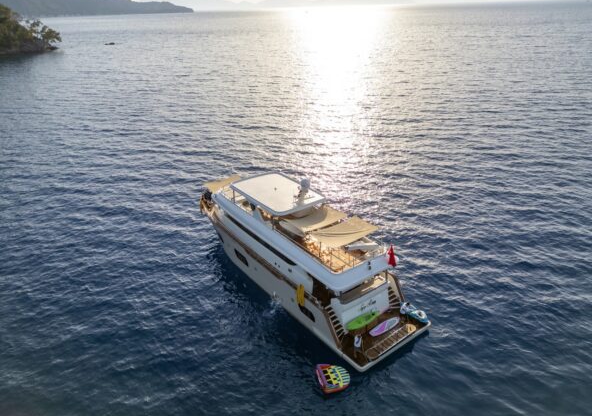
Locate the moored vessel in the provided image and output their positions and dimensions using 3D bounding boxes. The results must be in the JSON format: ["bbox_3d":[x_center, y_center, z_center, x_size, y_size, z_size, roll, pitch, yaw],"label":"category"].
[{"bbox_3d":[-1.147,1.610,37.098,7.570,8.900,27.830,-19,31,-32],"label":"moored vessel"}]

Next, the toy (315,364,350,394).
[{"bbox_3d":[2.499,11.049,26.836,2.050,0.600,2.200,-7,26,-11],"label":"toy"}]

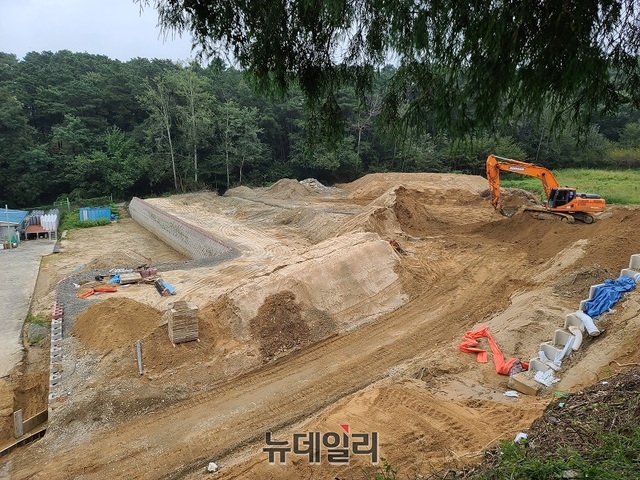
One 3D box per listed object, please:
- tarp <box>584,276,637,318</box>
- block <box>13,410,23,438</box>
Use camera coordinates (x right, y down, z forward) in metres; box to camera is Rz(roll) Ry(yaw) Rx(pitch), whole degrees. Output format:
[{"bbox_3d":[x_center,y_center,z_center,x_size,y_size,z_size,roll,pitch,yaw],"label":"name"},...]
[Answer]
[{"bbox_3d":[11.690,2.314,18.600,2.050,1.300,0.850,-5,13,-25],"label":"tarp"},{"bbox_3d":[-12.042,7.365,18.400,0.200,1.100,0.300,8,14,33],"label":"block"}]

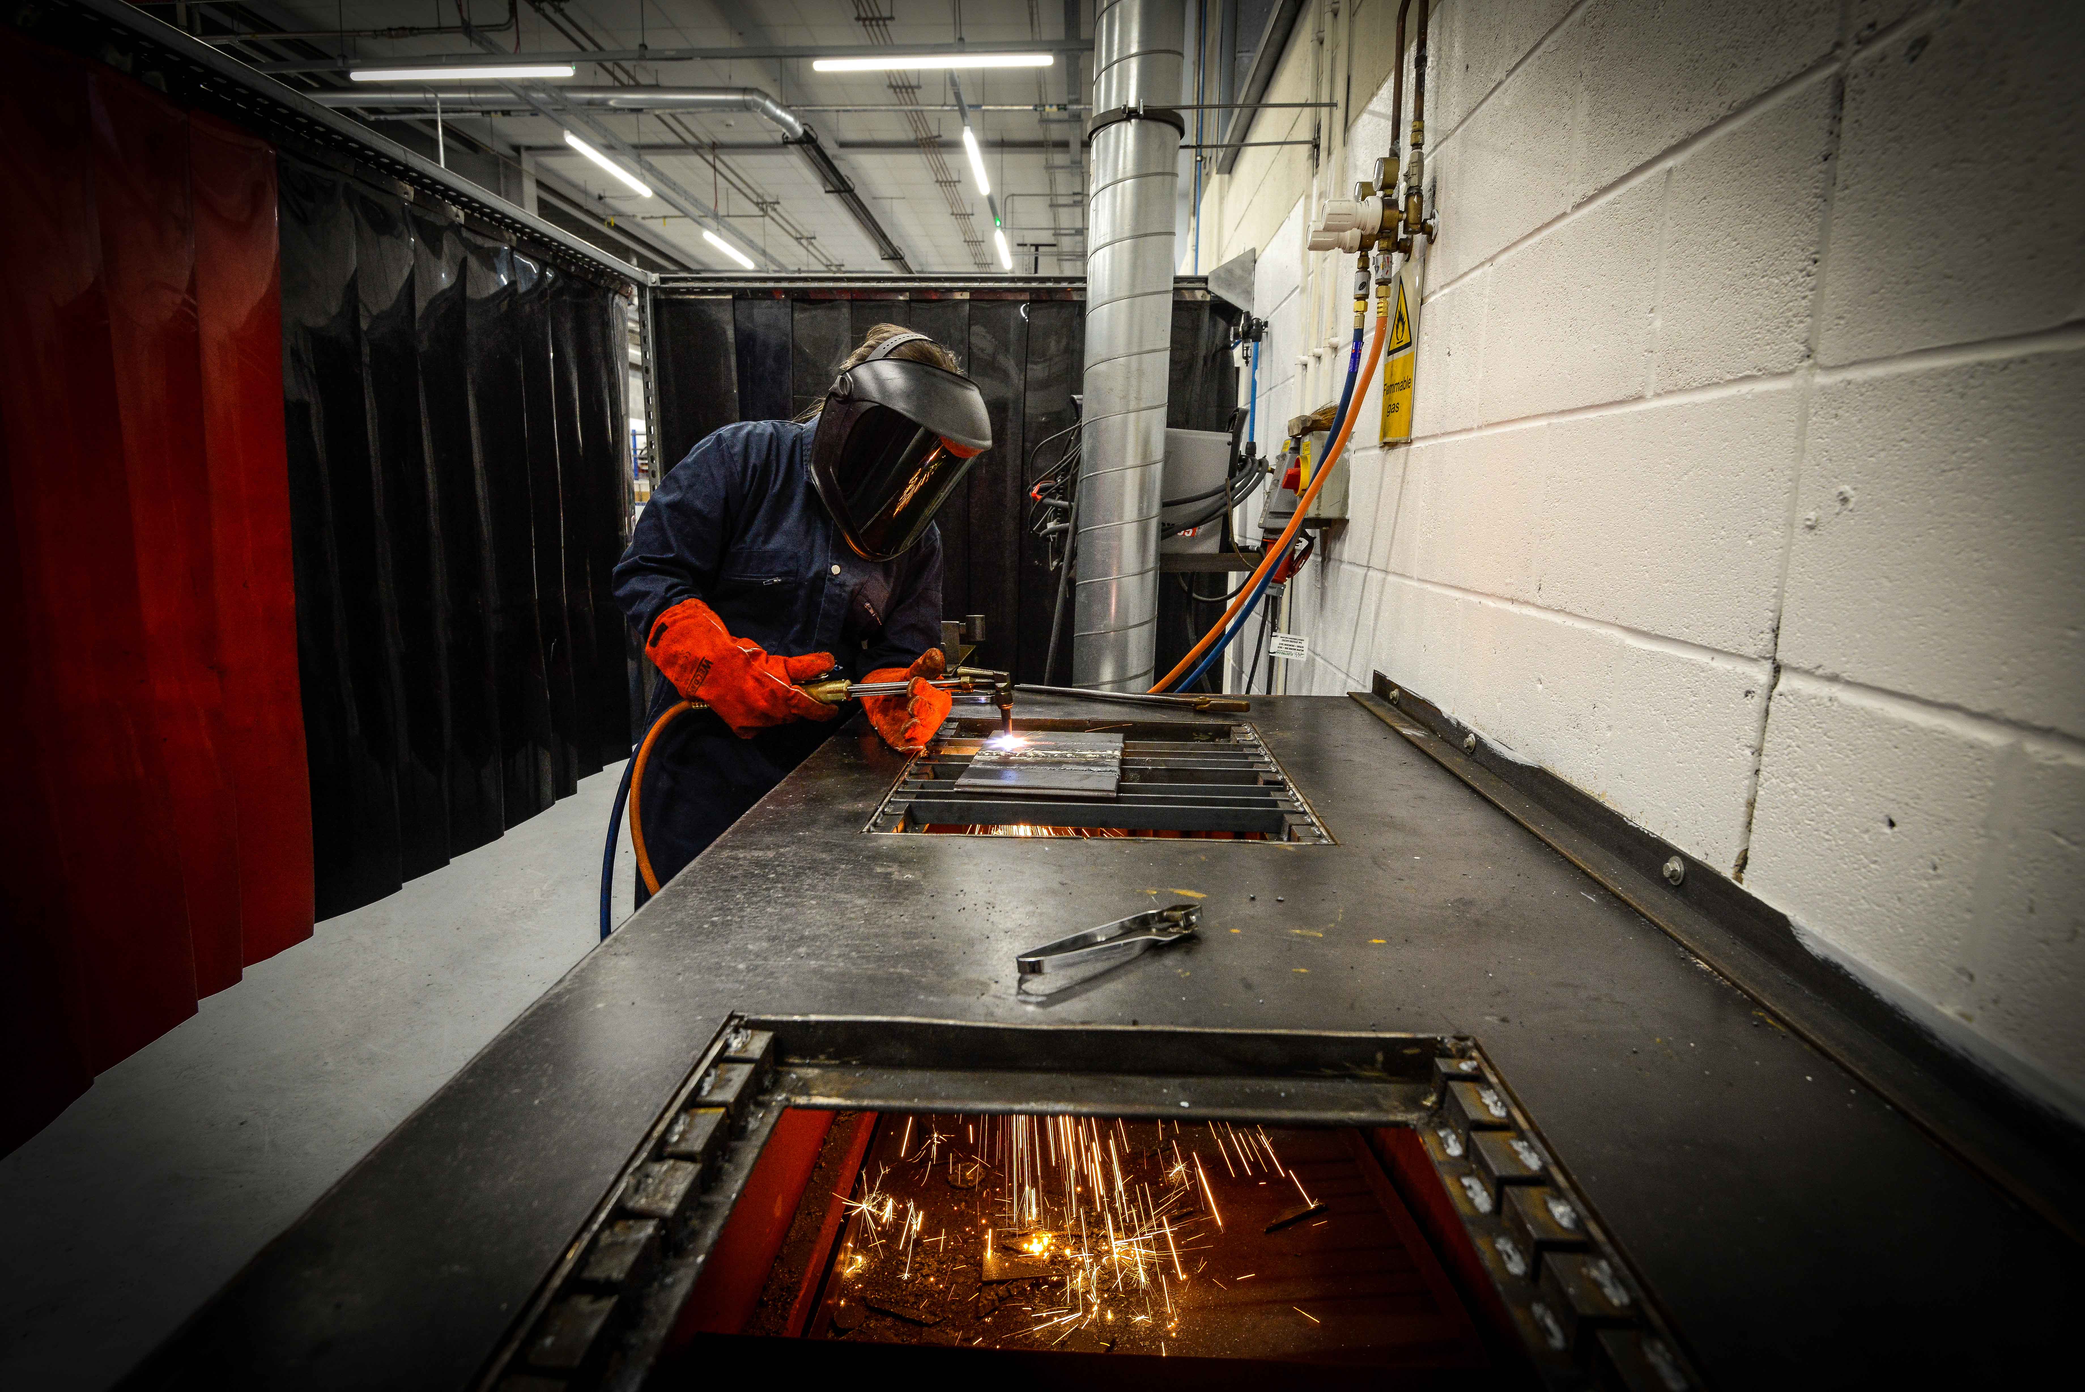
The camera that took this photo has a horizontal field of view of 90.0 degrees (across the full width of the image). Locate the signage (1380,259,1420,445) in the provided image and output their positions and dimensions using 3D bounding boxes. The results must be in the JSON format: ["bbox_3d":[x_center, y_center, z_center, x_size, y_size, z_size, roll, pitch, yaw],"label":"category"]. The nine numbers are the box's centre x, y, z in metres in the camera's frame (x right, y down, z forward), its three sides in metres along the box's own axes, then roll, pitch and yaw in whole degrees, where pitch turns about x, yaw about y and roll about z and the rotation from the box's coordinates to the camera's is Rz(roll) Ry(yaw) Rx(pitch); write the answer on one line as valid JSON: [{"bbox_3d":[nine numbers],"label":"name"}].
[{"bbox_3d":[0.636,-0.604,1.864,0.008,0.295,0.195,1,10,3],"label":"signage"}]

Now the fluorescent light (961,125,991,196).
[{"bbox_3d":[-0.482,-3.950,7.755,0.070,0.070,1.500,1,10,3],"label":"fluorescent light"}]

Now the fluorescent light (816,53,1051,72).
[{"bbox_3d":[-0.675,-3.858,6.359,1.480,0.070,0.070,1,10,3],"label":"fluorescent light"}]

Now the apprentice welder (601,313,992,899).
[{"bbox_3d":[-0.346,0.193,1.619,0.500,1.470,0.520,10,14,42],"label":"apprentice welder"}]

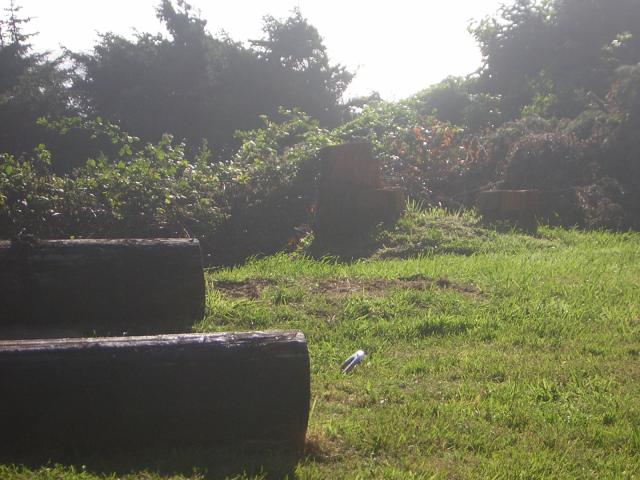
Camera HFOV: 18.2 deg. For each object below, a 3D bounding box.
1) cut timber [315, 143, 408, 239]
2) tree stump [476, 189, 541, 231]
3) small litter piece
[{"bbox_3d":[0.312,-0.351,15.400,0.680,0.800,0.660,0,5,0],"label":"cut timber"},{"bbox_3d":[1.529,-0.227,16.200,0.520,0.360,0.510,0,5,0],"label":"tree stump"},{"bbox_3d":[0.155,0.578,9.500,0.110,0.110,0.120,0,5,0],"label":"small litter piece"}]

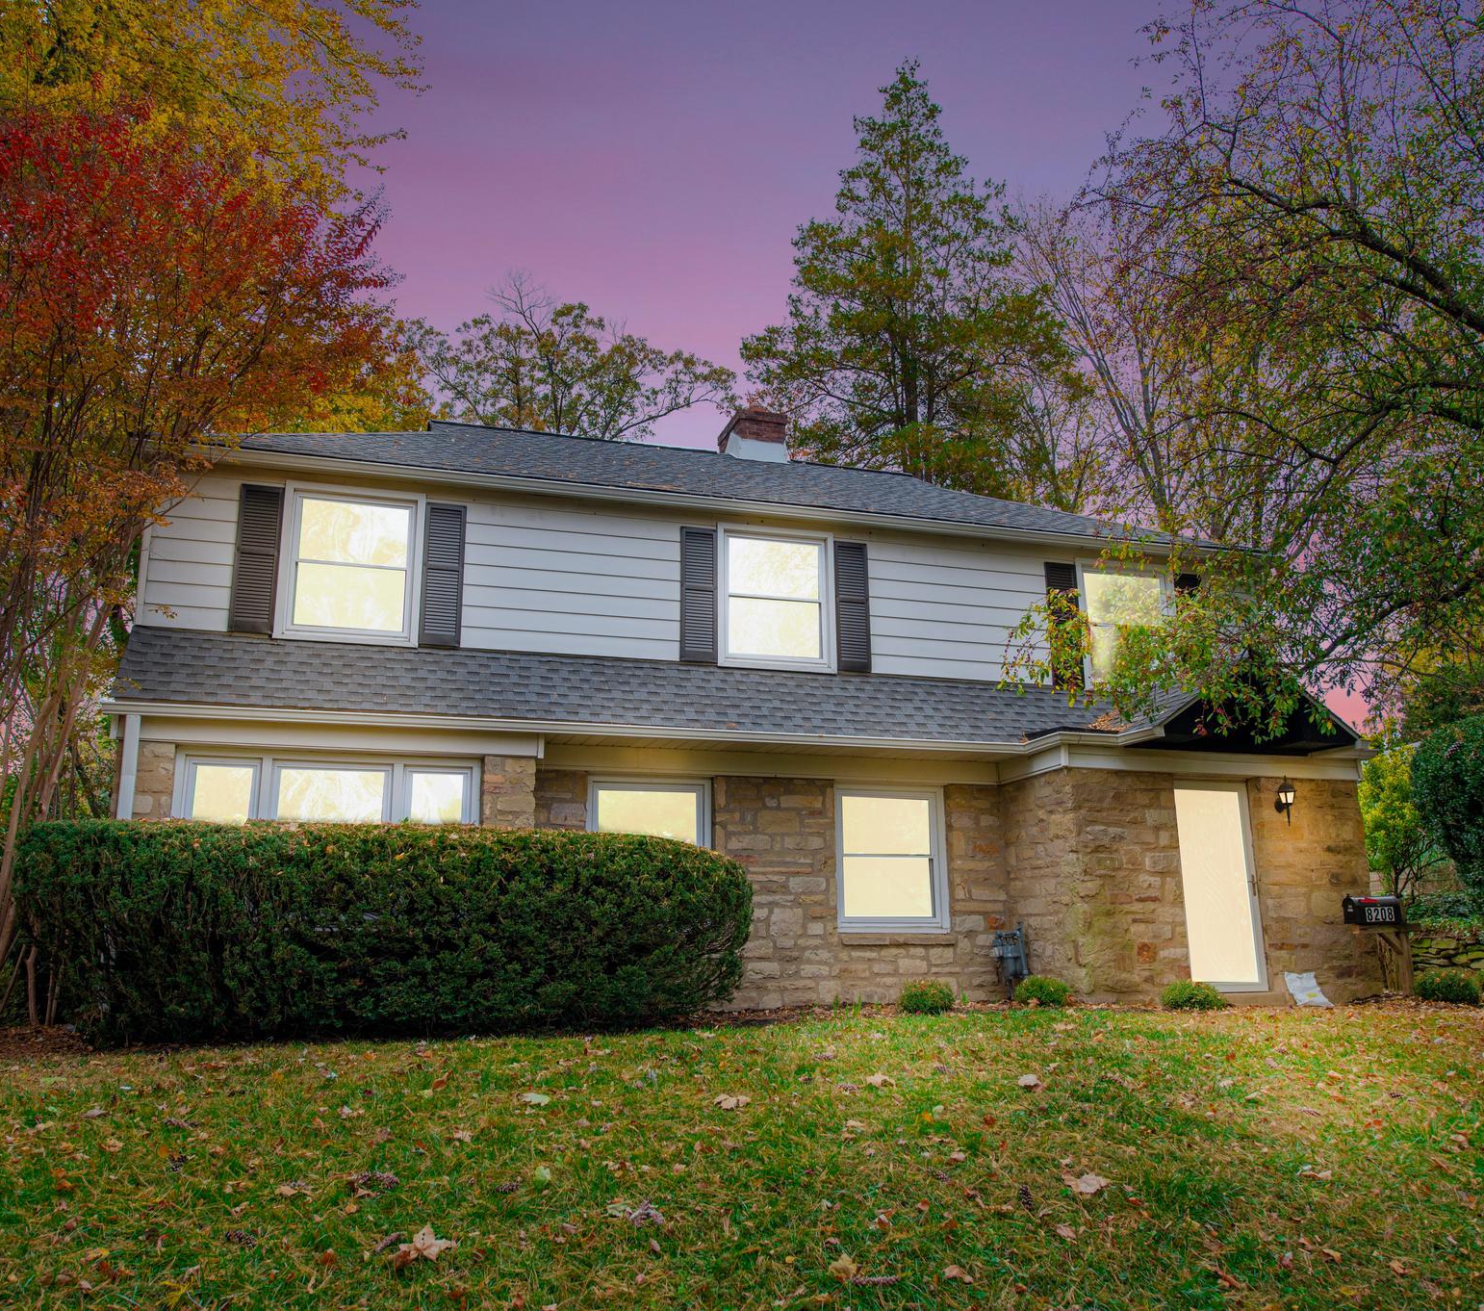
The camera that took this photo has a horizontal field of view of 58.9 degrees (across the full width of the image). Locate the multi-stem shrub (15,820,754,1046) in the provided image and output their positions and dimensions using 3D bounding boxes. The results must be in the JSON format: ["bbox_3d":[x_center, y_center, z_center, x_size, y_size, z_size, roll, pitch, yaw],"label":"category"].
[{"bbox_3d":[-2.552,2.179,10.181,5.400,1.520,1.200,4,-14,-16],"label":"multi-stem shrub"}]

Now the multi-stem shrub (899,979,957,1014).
[{"bbox_3d":[1.722,3.177,12.234,0.530,0.290,0.530,0,-14,0],"label":"multi-stem shrub"}]

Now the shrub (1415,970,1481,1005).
[{"bbox_3d":[6.194,2.912,11.538,0.530,0.300,0.530,4,-14,-16],"label":"shrub"}]

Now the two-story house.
[{"bbox_3d":[-0.355,0.353,15.504,11.950,7.300,8.000,4,-14,-16],"label":"two-story house"}]

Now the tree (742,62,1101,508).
[{"bbox_3d":[4.035,-3.744,28.517,8.000,20.800,8.000,4,-14,-16],"label":"tree"}]

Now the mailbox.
[{"bbox_3d":[5.728,2.316,11.916,0.540,0.260,0.180,4,-14,-16],"label":"mailbox"}]

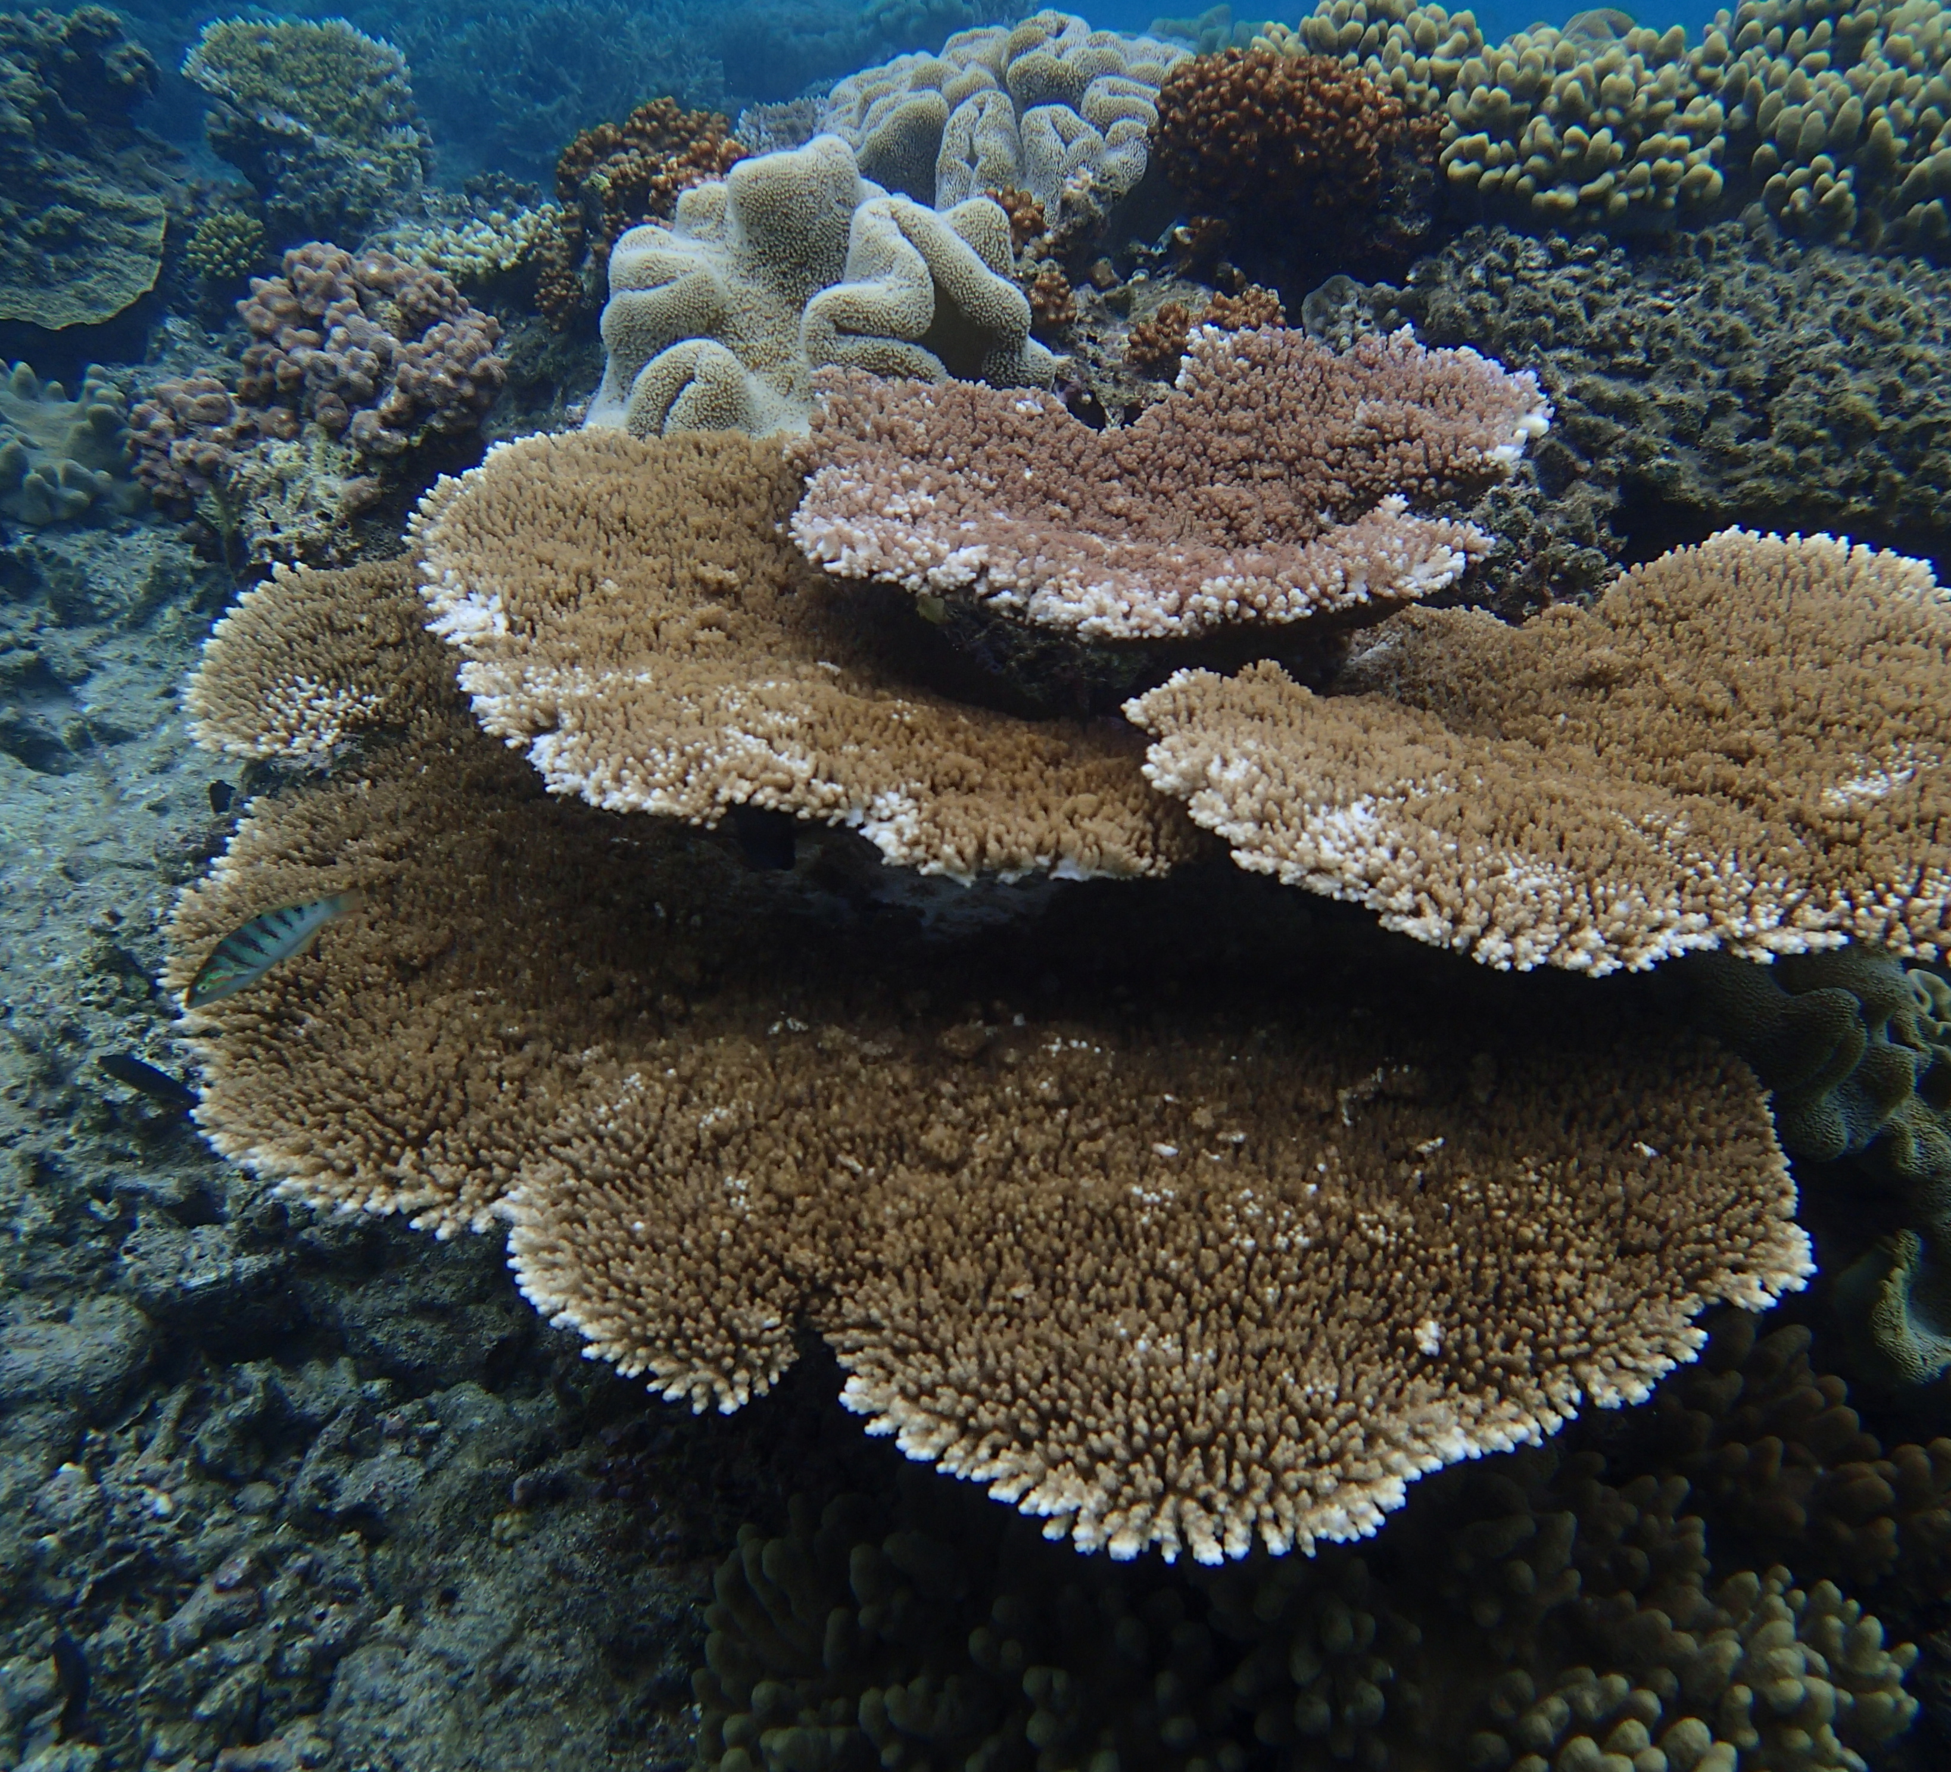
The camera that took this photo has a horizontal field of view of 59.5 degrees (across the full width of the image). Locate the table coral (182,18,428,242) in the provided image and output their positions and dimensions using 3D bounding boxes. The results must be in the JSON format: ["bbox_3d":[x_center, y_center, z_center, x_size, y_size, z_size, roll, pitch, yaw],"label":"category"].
[{"bbox_3d":[-1.016,-1.149,2.600,0.337,0.310,0.303,-9,27,-18],"label":"table coral"}]

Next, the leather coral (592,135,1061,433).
[{"bbox_3d":[-0.144,-0.557,1.620,0.430,0.286,0.365,-2,26,-4],"label":"leather coral"}]

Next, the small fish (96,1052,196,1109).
[{"bbox_3d":[-0.532,0.127,1.100,0.086,0.024,0.013,21,32,21],"label":"small fish"}]

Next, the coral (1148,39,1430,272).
[{"bbox_3d":[0.389,-0.896,2.100,0.338,0.249,0.304,4,26,9],"label":"coral"}]

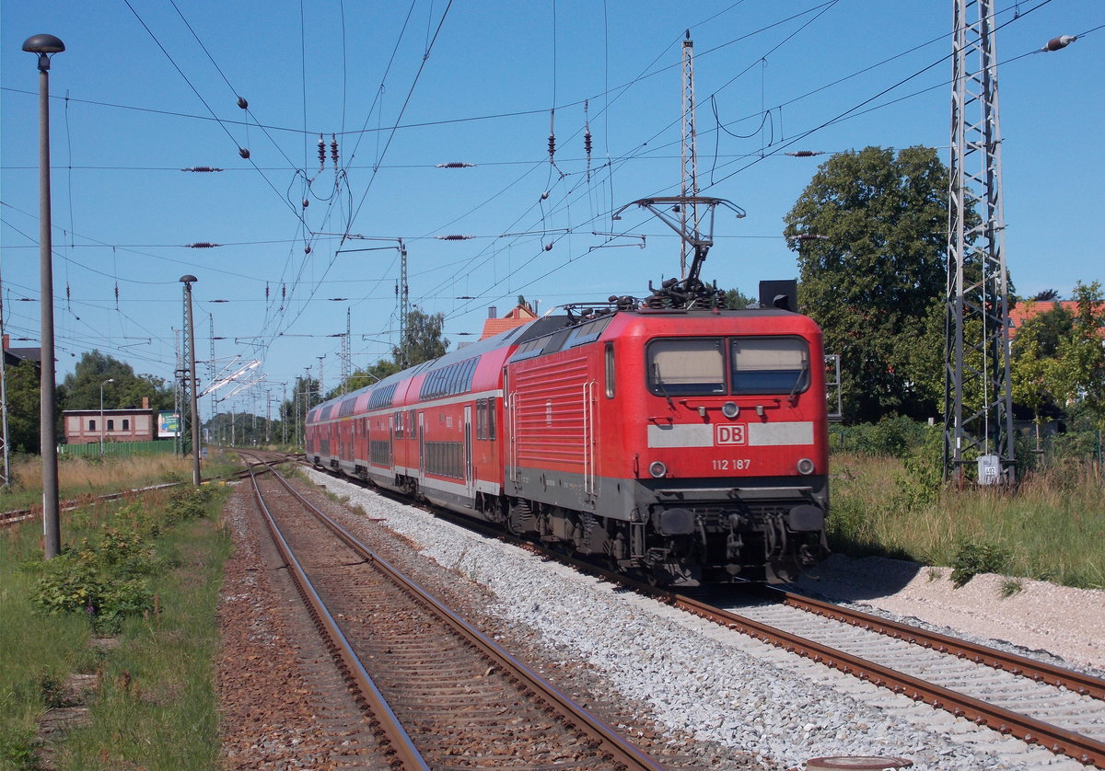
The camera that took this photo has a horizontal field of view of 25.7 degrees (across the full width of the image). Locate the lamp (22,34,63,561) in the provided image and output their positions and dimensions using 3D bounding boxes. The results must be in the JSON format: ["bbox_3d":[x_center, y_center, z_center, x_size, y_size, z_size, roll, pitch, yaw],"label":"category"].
[{"bbox_3d":[-9.669,-1.700,46.252,0.820,10.012,0.820,-1,-1,-8],"label":"lamp"}]

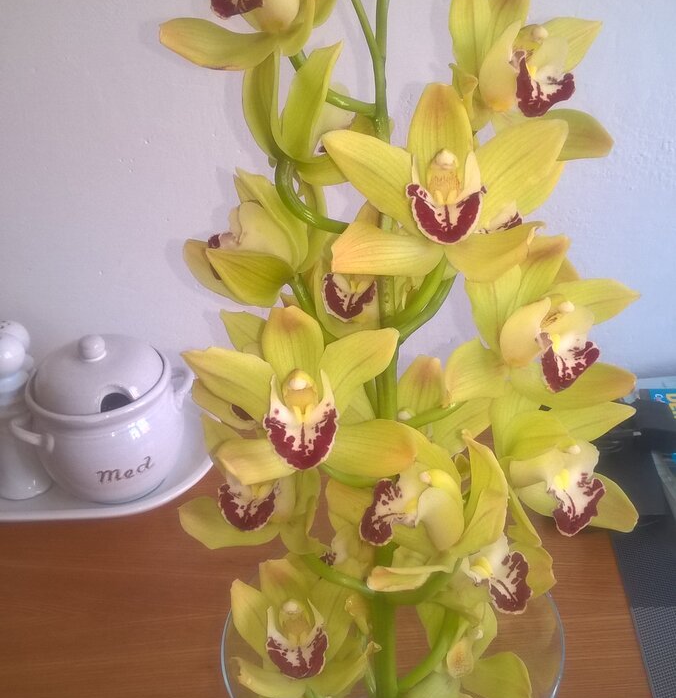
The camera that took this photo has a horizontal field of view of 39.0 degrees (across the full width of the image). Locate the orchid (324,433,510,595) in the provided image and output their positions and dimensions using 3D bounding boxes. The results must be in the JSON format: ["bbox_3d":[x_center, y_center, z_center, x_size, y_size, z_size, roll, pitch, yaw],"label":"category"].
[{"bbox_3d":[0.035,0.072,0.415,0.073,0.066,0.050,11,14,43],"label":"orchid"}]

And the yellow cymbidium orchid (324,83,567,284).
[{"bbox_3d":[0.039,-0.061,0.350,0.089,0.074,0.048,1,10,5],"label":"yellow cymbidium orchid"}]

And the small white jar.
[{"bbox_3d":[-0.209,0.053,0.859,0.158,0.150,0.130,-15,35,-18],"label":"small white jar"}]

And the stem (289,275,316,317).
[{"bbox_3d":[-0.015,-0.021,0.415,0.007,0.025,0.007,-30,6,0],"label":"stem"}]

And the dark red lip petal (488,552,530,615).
[{"bbox_3d":[0.088,0.119,0.489,0.016,0.026,0.026,19,41,42],"label":"dark red lip petal"}]

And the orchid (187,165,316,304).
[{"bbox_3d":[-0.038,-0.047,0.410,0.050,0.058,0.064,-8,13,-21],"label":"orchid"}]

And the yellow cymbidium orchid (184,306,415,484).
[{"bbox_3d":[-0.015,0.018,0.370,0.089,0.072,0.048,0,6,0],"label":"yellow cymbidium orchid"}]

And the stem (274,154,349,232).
[{"bbox_3d":[-0.009,-0.061,0.377,0.018,0.050,0.016,-31,49,16],"label":"stem"}]

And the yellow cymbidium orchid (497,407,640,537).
[{"bbox_3d":[0.104,0.056,0.440,0.066,0.060,0.045,-7,19,-33],"label":"yellow cymbidium orchid"}]

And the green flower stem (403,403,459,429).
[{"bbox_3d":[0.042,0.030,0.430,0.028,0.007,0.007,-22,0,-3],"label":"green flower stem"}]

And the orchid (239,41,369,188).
[{"bbox_3d":[-0.012,-0.089,0.364,0.044,0.057,0.056,-45,46,-14],"label":"orchid"}]

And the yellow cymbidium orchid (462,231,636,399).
[{"bbox_3d":[0.090,-0.013,0.408,0.078,0.074,0.049,-33,31,-34],"label":"yellow cymbidium orchid"}]

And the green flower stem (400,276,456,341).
[{"bbox_3d":[0.038,-0.017,0.417,0.009,0.041,0.009,27,34,-20],"label":"green flower stem"}]

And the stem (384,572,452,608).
[{"bbox_3d":[0.041,0.122,0.490,0.042,0.011,0.011,-19,35,30],"label":"stem"}]

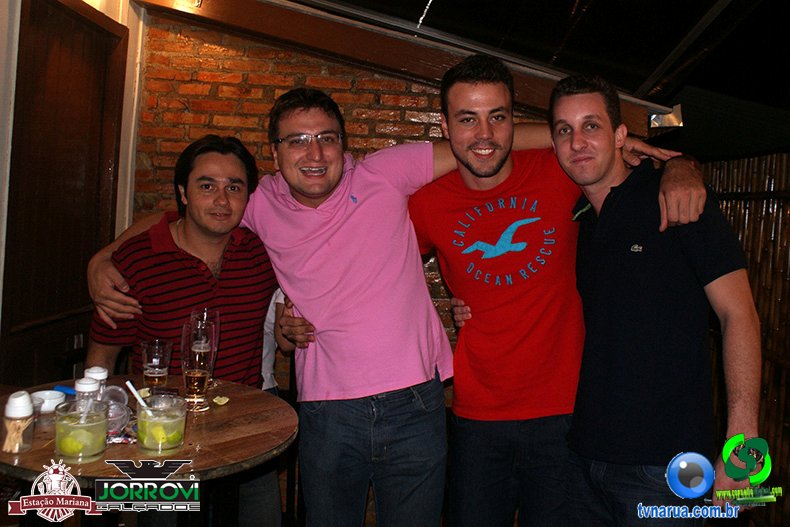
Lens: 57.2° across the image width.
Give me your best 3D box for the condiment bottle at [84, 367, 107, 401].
[{"bbox_3d":[-0.577,0.245,1.400,0.046,0.088,0.046,5,3,0],"label":"condiment bottle"}]

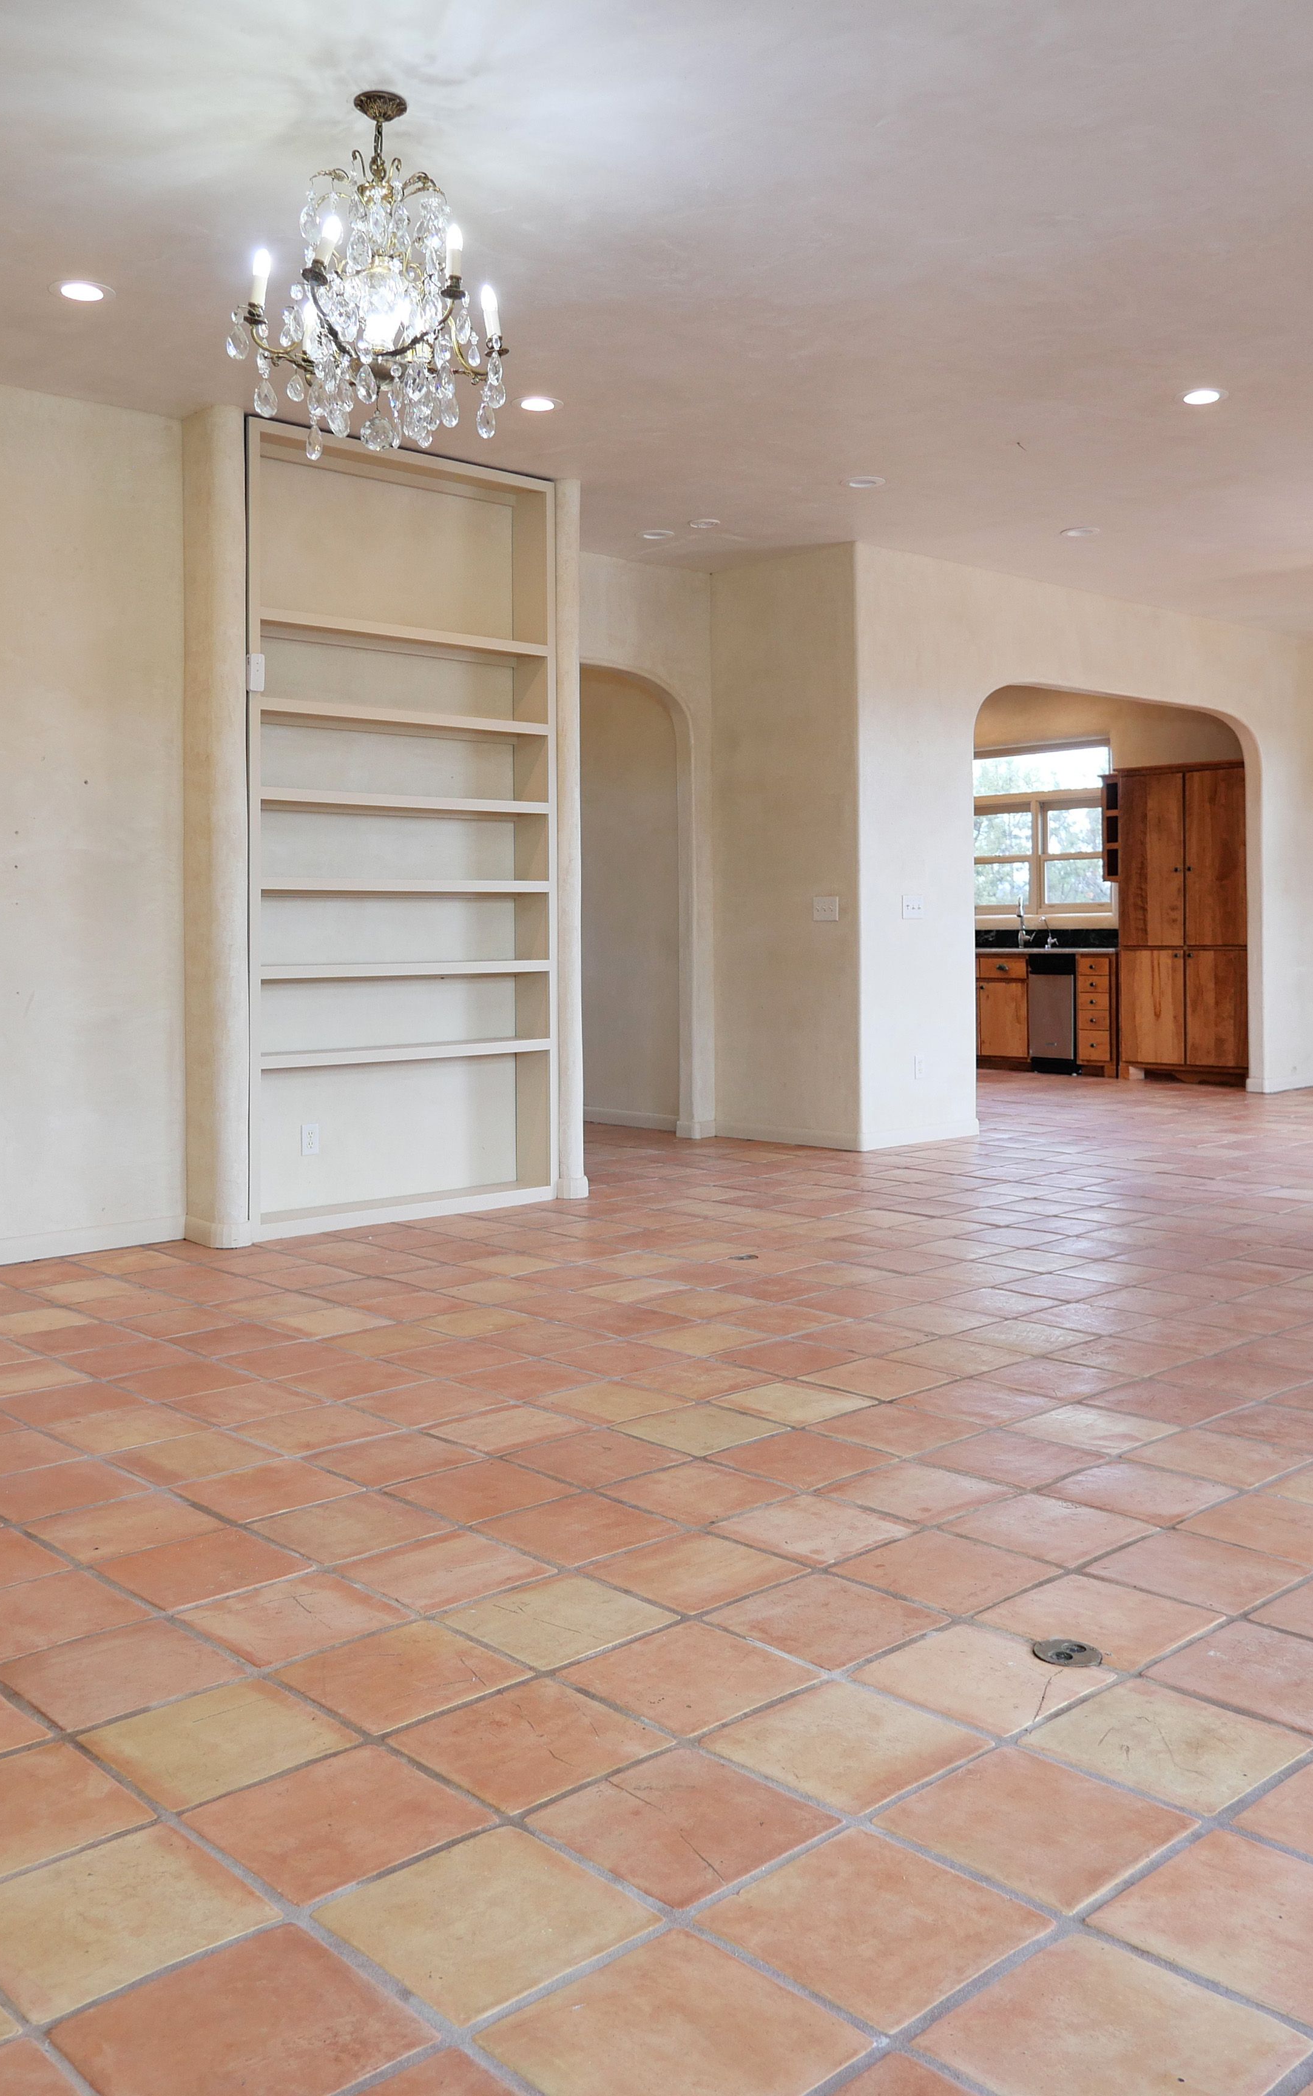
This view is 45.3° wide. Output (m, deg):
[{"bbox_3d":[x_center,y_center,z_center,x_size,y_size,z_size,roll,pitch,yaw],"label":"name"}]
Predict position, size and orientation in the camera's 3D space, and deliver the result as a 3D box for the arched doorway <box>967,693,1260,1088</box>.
[{"bbox_3d":[2.796,-0.820,9.377,2.913,2.397,0.170,-3,4,-39],"label":"arched doorway"}]

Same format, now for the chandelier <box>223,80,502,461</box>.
[{"bbox_3d":[-0.666,-1.795,3.659,0.650,0.830,0.650,-1,3,0],"label":"chandelier"}]

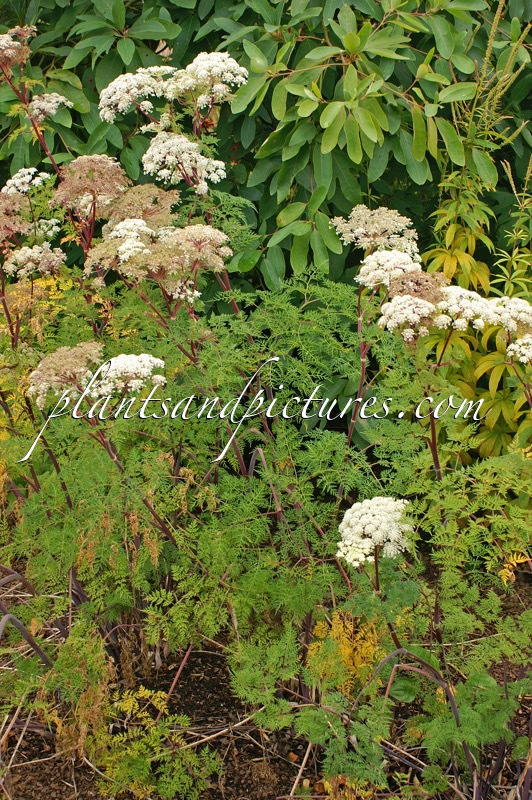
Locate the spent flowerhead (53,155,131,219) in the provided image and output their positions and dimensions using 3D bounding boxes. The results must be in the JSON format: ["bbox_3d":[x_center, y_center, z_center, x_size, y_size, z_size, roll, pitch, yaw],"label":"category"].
[{"bbox_3d":[-0.393,-0.479,2.600,0.175,0.125,0.166,0,15,0],"label":"spent flowerhead"}]

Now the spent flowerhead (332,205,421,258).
[{"bbox_3d":[0.249,-0.379,2.600,0.195,0.100,0.180,5,15,-1],"label":"spent flowerhead"}]

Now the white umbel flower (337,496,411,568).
[{"bbox_3d":[0.233,0.287,2.500,0.160,0.115,0.152,0,15,0],"label":"white umbel flower"}]

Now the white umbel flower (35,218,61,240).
[{"bbox_3d":[-0.464,-0.362,2.450,0.058,0.043,0.055,0,15,0],"label":"white umbel flower"}]

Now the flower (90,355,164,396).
[{"bbox_3d":[-0.278,-0.052,2.350,0.148,0.068,0.140,0,16,0],"label":"flower"}]

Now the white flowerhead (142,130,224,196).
[{"bbox_3d":[-0.194,-0.566,2.750,0.195,0.130,0.185,0,15,0],"label":"white flowerhead"}]

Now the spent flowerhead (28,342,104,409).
[{"bbox_3d":[-0.406,-0.052,2.350,0.170,0.085,0.155,-23,15,6],"label":"spent flowerhead"}]

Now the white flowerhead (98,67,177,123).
[{"bbox_3d":[-0.284,-0.675,2.550,0.170,0.100,0.155,-12,15,3],"label":"white flowerhead"}]

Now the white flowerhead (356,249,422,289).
[{"bbox_3d":[0.289,-0.308,2.700,0.154,0.082,0.146,0,15,0],"label":"white flowerhead"}]

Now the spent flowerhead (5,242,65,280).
[{"bbox_3d":[-0.481,-0.288,2.400,0.133,0.070,0.120,0,15,0],"label":"spent flowerhead"}]

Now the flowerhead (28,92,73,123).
[{"bbox_3d":[-0.457,-0.621,2.450,0.093,0.056,0.085,0,15,0],"label":"flowerhead"}]

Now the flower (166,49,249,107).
[{"bbox_3d":[-0.131,-0.710,2.550,0.183,0.110,0.165,0,15,0],"label":"flower"}]

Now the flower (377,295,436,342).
[{"bbox_3d":[0.319,-0.184,2.600,0.132,0.090,0.125,0,15,0],"label":"flower"}]

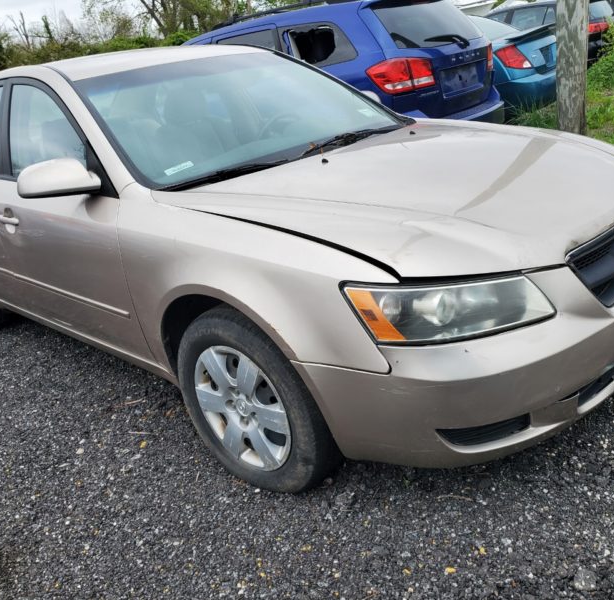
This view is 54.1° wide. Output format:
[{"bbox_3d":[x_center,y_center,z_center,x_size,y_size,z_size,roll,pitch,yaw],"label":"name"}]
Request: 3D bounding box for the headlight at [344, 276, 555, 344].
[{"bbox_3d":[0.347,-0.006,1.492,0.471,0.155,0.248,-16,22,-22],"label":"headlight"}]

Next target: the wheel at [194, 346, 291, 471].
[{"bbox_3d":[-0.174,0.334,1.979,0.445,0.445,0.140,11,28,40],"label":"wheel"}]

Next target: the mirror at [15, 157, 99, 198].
[{"bbox_3d":[-0.829,-0.413,2.028,0.180,0.135,0.210,13,29,42],"label":"mirror"}]

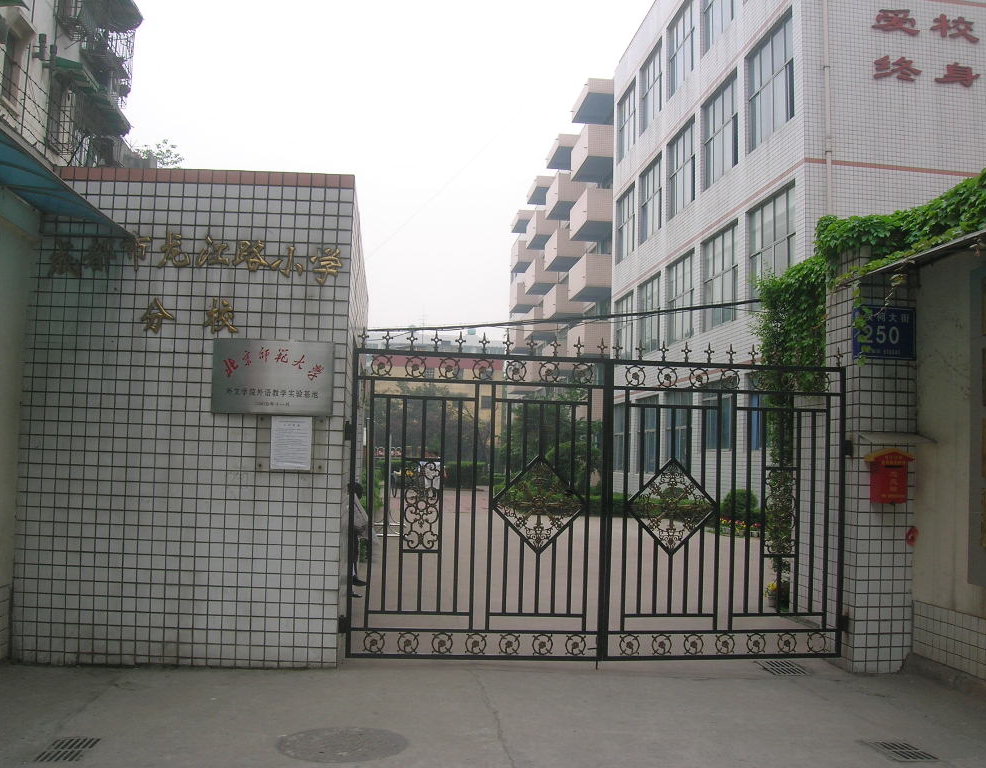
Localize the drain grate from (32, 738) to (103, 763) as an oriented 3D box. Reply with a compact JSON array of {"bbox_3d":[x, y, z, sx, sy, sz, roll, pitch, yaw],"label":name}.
[{"bbox_3d":[-2.133,1.858,5.072,0.231,0.030,0.402,2,-3,-6],"label":"drain grate"}]

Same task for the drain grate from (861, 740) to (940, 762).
[{"bbox_3d":[2.167,1.964,5.356,0.236,0.030,0.402,2,-3,-7],"label":"drain grate"}]

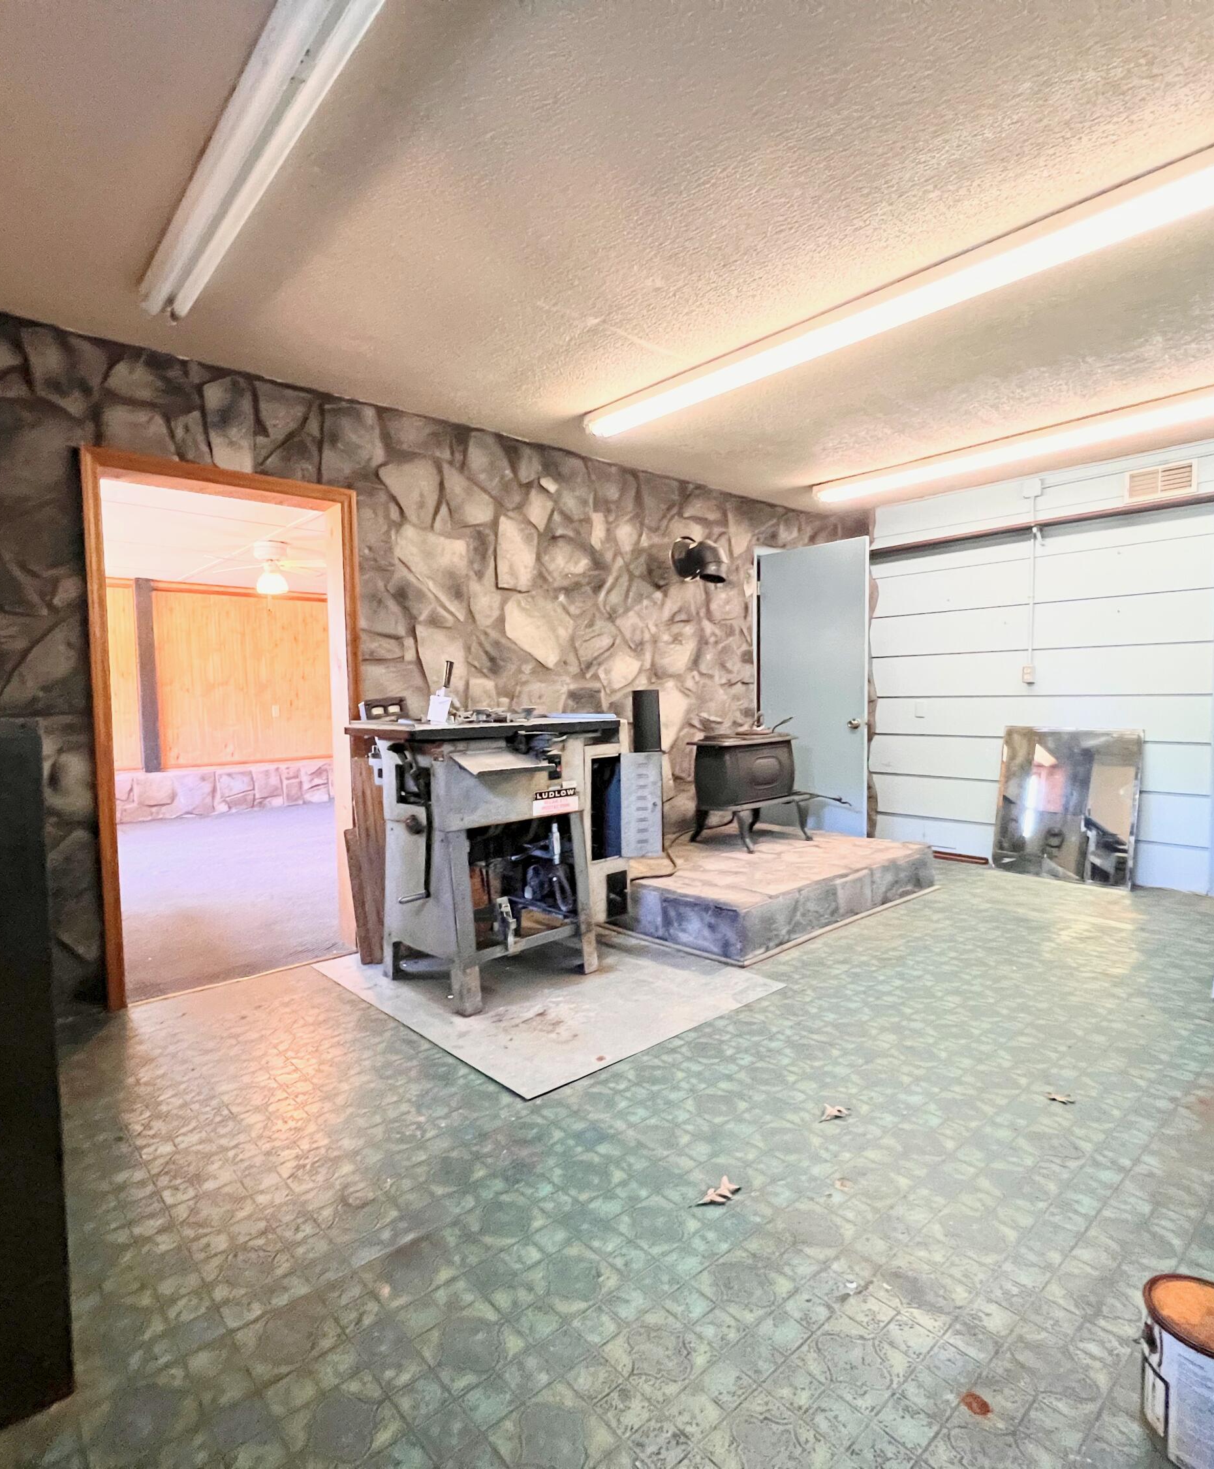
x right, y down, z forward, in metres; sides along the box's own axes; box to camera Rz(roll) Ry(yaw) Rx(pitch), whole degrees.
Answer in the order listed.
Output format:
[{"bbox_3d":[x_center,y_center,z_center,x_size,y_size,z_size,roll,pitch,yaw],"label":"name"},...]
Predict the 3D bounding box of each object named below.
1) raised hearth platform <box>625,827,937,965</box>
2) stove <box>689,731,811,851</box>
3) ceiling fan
[{"bbox_3d":[0.845,0.803,4.181,1.820,0.225,1.260,-4,4,-42],"label":"raised hearth platform"},{"bbox_3d":[0.880,0.350,4.527,0.830,0.640,0.440,-3,4,-38],"label":"stove"},{"bbox_3d":[-2.543,-1.259,5.582,1.120,0.370,1.120,-4,4,-42],"label":"ceiling fan"}]

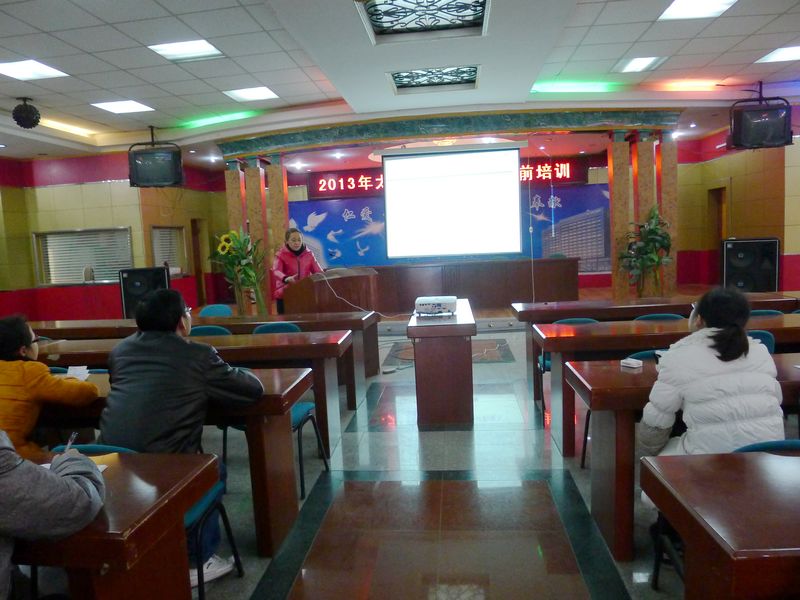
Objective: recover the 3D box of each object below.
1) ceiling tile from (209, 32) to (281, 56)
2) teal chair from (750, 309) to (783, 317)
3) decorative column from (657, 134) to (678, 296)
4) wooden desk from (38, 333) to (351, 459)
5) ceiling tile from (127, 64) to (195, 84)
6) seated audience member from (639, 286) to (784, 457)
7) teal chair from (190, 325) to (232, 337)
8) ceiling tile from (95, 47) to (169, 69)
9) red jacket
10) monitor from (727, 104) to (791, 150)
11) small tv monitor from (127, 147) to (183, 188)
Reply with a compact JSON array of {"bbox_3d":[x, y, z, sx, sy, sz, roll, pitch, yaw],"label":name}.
[{"bbox_3d":[-1.510,-2.532,5.495,0.600,0.020,0.600,-2,7,6],"label":"ceiling tile"},{"bbox_3d":[2.591,0.434,4.203,0.460,0.780,0.520,-2,7,6],"label":"teal chair"},{"bbox_3d":[4.240,-1.316,8.759,0.250,2.629,0.250,-2,7,6],"label":"decorative column"},{"bbox_3d":[-1.399,0.665,3.895,2.114,0.766,0.515,-2,6,6],"label":"wooden desk"},{"bbox_3d":[-2.627,-2.526,6.248,0.600,0.020,0.600,-2,7,6],"label":"ceiling tile"},{"bbox_3d":[1.114,0.541,2.059,0.500,1.200,0.700,-3,7,3],"label":"seated audience member"},{"bbox_3d":[-1.546,0.581,4.848,0.460,0.810,0.520,-2,6,6],"label":"teal chair"},{"bbox_3d":[-2.748,-2.502,5.730,0.600,0.020,0.600,-2,6,6],"label":"ceiling tile"},{"bbox_3d":[-1.190,-0.319,6.358,0.560,0.640,0.380,-6,7,-22],"label":"red jacket"},{"bbox_3d":[5.078,-2.444,7.813,0.680,0.540,0.480,0,12,21],"label":"monitor"},{"bbox_3d":[-3.908,-2.130,8.885,0.710,0.570,0.480,-4,6,-8],"label":"small tv monitor"}]

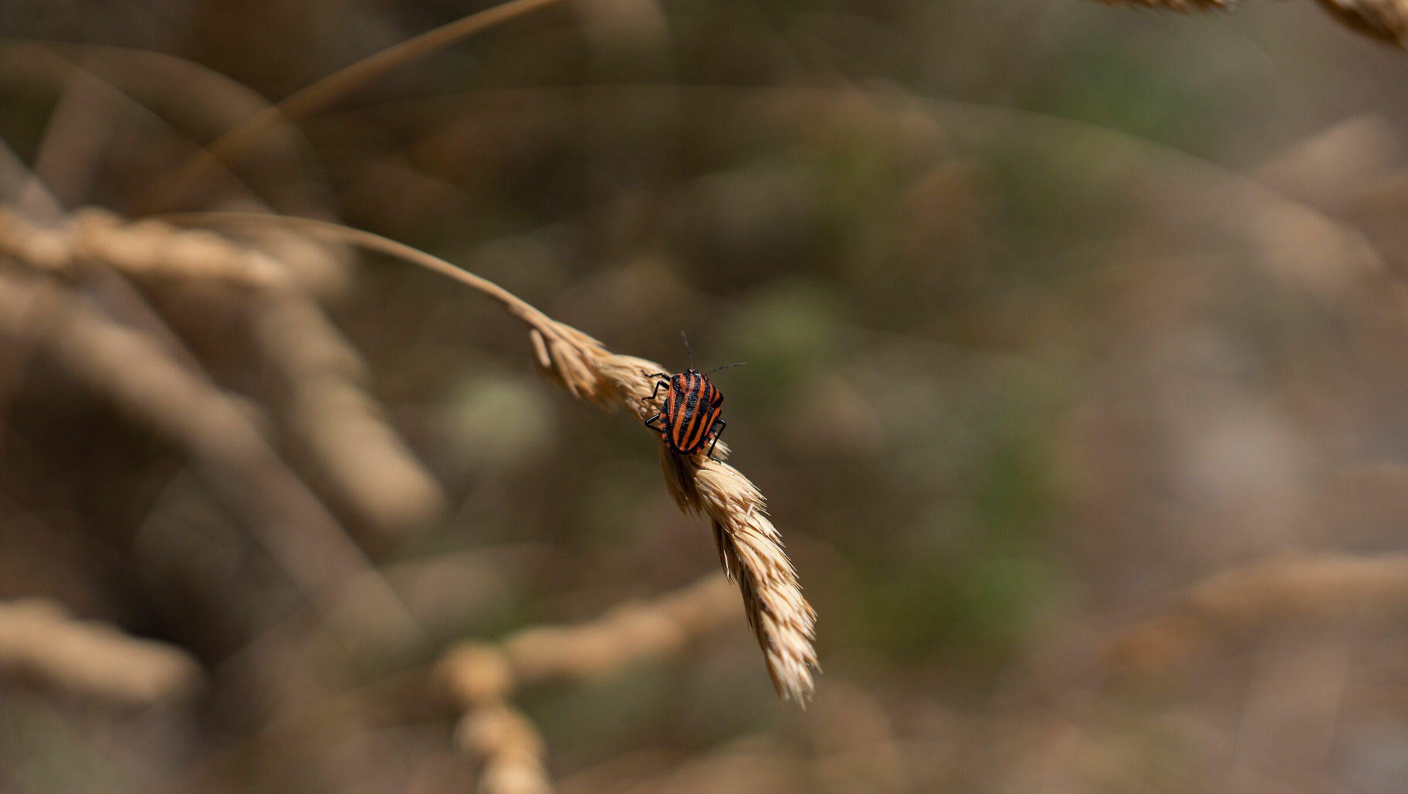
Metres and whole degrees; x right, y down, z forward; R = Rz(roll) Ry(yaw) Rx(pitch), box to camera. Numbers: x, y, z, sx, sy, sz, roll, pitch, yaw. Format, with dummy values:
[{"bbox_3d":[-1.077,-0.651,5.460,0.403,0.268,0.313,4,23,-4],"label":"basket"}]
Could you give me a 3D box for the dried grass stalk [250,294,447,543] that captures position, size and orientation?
[{"bbox_3d":[-0.056,0.002,0.310,0.010,0.042,0.010,-33,9,0],"label":"dried grass stalk"}]

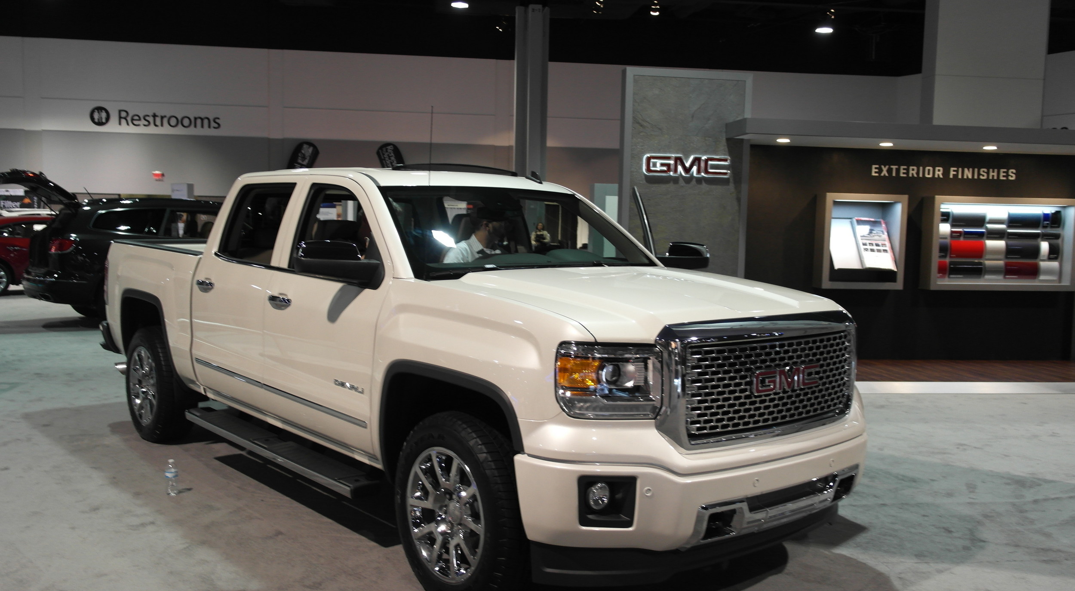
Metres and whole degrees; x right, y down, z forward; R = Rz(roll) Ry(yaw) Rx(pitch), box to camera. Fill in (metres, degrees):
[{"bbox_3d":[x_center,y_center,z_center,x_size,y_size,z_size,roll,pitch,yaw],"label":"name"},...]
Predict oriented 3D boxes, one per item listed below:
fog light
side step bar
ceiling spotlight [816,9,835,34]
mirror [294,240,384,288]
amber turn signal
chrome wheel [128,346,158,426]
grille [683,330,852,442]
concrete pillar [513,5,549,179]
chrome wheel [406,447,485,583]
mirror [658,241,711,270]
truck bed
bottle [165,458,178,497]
[{"bbox_3d":[0.224,0.729,3.248,0.100,0.103,0.075,-3,6,-42],"label":"fog light"},{"bbox_3d":[-1.458,0.824,4.879,0.165,0.070,2.050,-2,5,-42],"label":"side step bar"},{"bbox_3d":[8.361,-7.953,26.000,0.520,0.680,0.520,1,4,0],"label":"ceiling spotlight"},{"bbox_3d":[-0.900,-0.137,4.046,0.320,0.230,0.240,-2,5,-42],"label":"mirror"},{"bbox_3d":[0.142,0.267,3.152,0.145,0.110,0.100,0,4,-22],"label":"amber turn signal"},{"bbox_3d":[-2.722,0.637,6.407,0.200,0.545,0.545,-2,5,-42],"label":"chrome wheel"},{"bbox_3d":[0.963,0.347,3.576,1.130,0.370,0.100,-2,5,-42],"label":"grille"},{"bbox_3d":[-0.191,-4.295,25.400,0.880,7.750,0.860,1,4,-8],"label":"concrete pillar"},{"bbox_3d":[-0.314,0.885,3.683,0.200,0.545,0.545,-2,5,-42],"label":"chrome wheel"},{"bbox_3d":[0.881,-0.241,5.480,0.340,0.180,0.200,1,4,-6],"label":"mirror"},{"bbox_3d":[-2.108,0.036,7.029,1.970,0.900,1.930,-3,6,-42],"label":"truck bed"},{"bbox_3d":[-2.095,1.037,5.128,0.067,0.208,0.067,-1,5,-22],"label":"bottle"}]

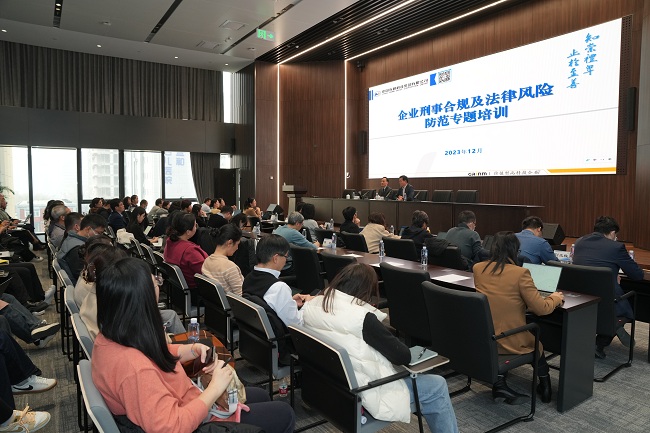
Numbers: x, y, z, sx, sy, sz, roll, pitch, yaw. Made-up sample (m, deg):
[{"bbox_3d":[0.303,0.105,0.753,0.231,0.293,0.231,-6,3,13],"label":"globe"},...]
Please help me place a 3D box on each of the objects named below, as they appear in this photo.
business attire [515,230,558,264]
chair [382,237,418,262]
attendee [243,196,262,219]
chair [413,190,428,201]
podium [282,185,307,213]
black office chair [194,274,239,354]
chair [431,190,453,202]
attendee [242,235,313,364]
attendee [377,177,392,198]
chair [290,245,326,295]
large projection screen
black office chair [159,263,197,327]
[{"bbox_3d":[2.242,0.487,4.889,0.450,0.660,0.540,-3,5,-35],"label":"business attire"},{"bbox_3d":[1.110,0.747,5.843,0.580,0.945,0.630,4,5,36],"label":"chair"},{"bbox_3d":[-1.732,0.253,10.678,0.740,1.370,0.520,-2,4,-26],"label":"attendee"},{"bbox_3d":[1.961,-0.085,9.600,0.620,0.980,0.580,-3,5,-35],"label":"chair"},{"bbox_3d":[-0.980,-0.458,13.851,0.460,1.120,0.720,-2,5,-34],"label":"podium"},{"bbox_3d":[-0.708,0.917,3.528,0.620,0.870,0.600,-2,5,-34],"label":"black office chair"},{"bbox_3d":[2.651,-0.121,10.482,0.620,1.000,0.580,-3,5,-34],"label":"chair"},{"bbox_3d":[-0.259,0.757,3.341,0.800,1.280,0.550,-3,5,-36],"label":"attendee"},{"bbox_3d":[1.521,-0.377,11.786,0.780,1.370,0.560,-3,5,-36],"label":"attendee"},{"bbox_3d":[-0.008,0.796,4.900,0.630,0.945,0.580,-2,5,-34],"label":"chair"},{"bbox_3d":[3.688,-2.587,11.615,0.080,3.060,7.420,-3,5,-36],"label":"large projection screen"},{"bbox_3d":[-1.350,0.912,4.644,0.600,0.830,0.580,-3,5,-35],"label":"black office chair"}]

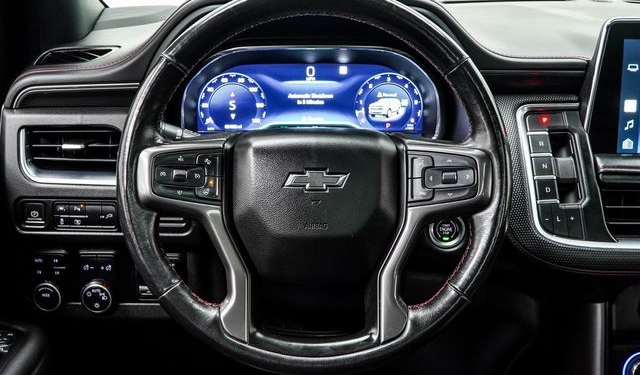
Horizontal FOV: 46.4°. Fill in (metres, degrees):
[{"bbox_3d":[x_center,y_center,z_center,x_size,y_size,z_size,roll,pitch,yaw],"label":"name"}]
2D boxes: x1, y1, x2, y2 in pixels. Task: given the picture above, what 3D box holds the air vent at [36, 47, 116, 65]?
[{"bbox_3d":[-0.322,-0.175,0.990,0.114,0.020,0.060,0,29,0],"label":"air vent"}]

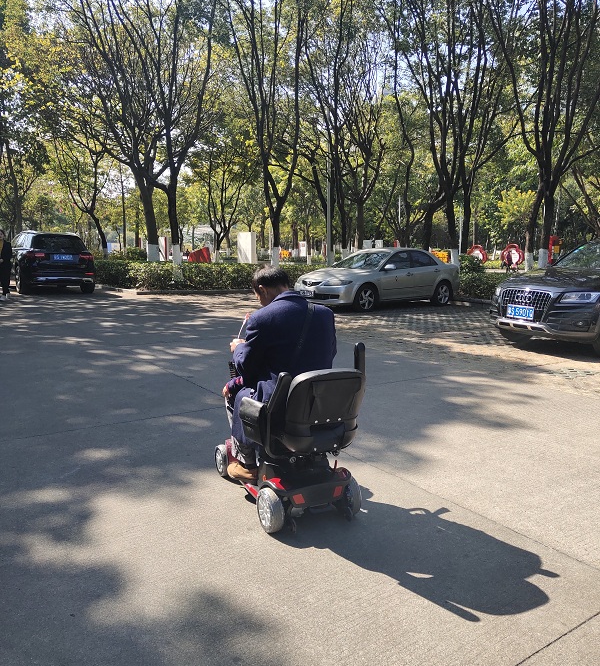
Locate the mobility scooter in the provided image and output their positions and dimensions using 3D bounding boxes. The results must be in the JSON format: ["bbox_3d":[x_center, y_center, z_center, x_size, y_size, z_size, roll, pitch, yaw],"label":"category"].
[{"bbox_3d":[-0.099,0.494,3.839,0.570,0.920,1.180,-4,8,-22],"label":"mobility scooter"}]

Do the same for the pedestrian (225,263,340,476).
[{"bbox_3d":[-0.111,0.283,3.758,0.530,1.220,0.740,-4,8,-27],"label":"pedestrian"}]

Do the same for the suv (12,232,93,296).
[{"bbox_3d":[-7.253,-2.007,19.053,1.900,1.640,4.680,-5,9,-30],"label":"suv"}]

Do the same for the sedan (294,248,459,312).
[{"bbox_3d":[1.973,-1.332,16.127,4.670,1.430,1.780,-7,10,-40],"label":"sedan"}]

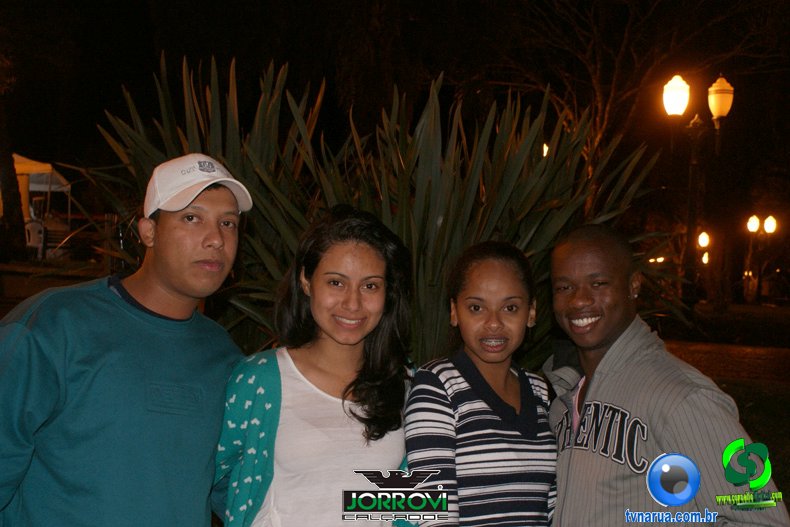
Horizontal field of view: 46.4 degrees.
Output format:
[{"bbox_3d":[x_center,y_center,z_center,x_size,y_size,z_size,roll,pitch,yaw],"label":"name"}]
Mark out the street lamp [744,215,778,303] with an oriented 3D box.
[{"bbox_3d":[14.274,-0.176,36.000,1.080,3.450,0.450,3,0,9],"label":"street lamp"}]

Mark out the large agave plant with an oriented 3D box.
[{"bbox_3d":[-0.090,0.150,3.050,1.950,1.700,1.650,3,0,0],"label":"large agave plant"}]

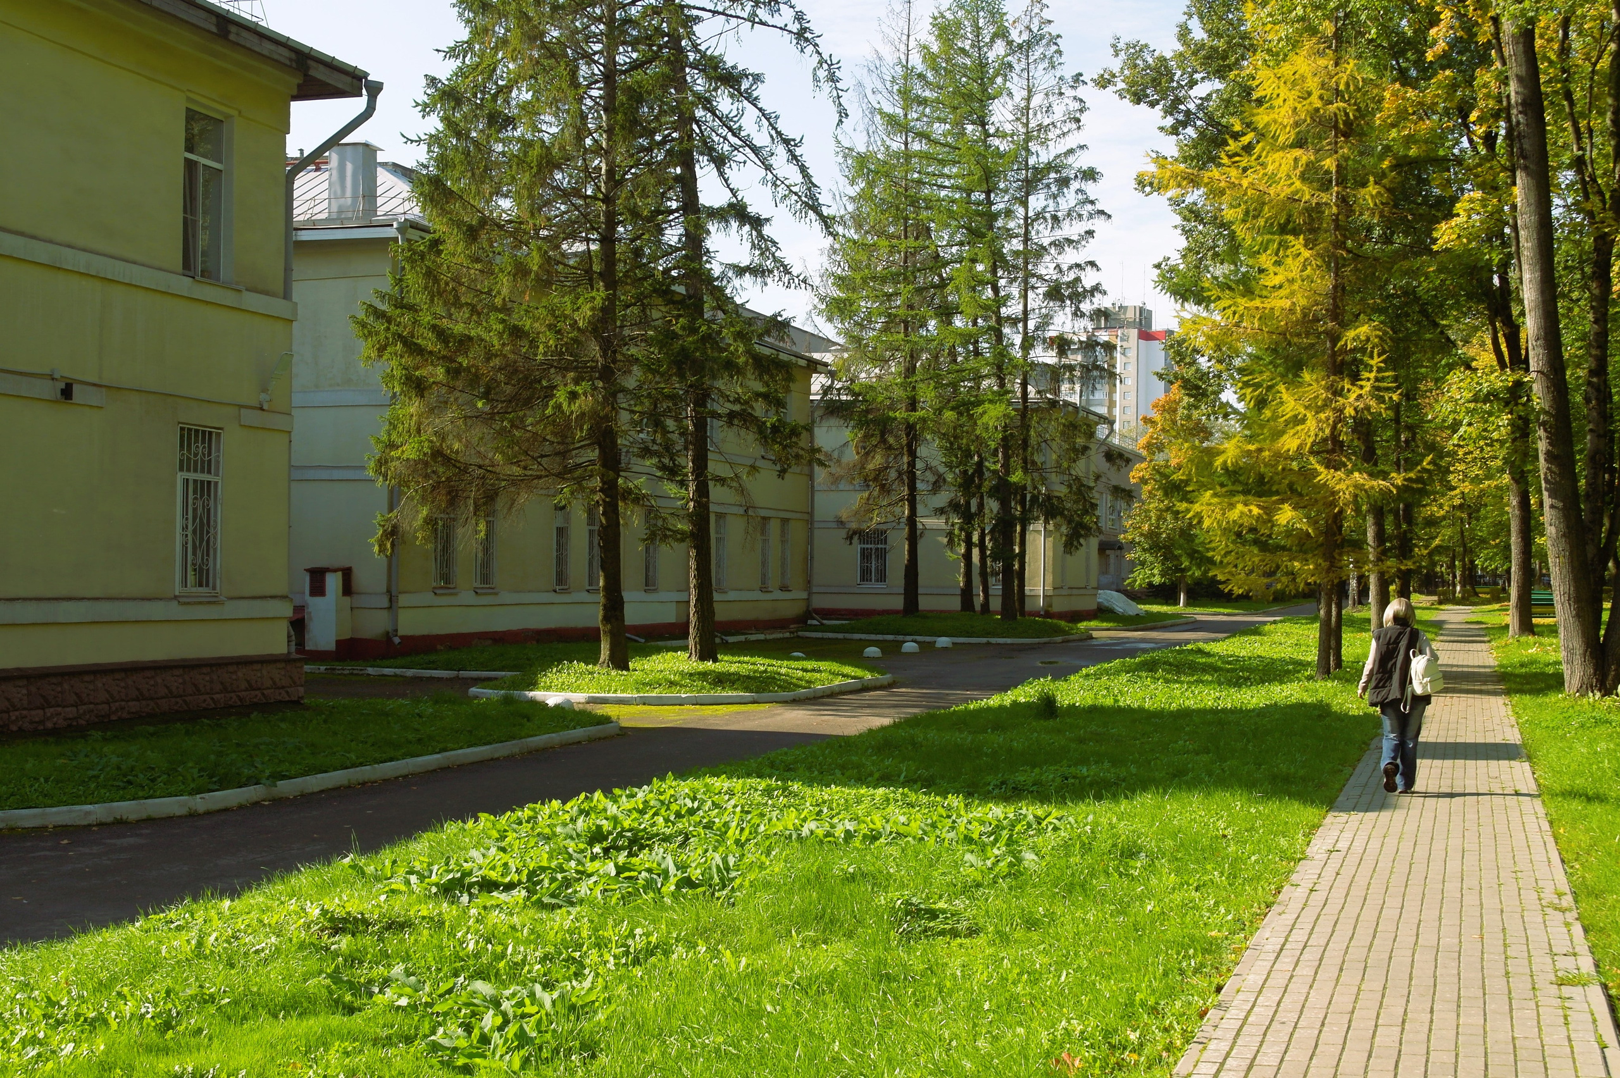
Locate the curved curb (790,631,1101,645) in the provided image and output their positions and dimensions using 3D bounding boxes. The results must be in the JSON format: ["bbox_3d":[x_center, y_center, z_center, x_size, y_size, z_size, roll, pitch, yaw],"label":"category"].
[{"bbox_3d":[5.077,3.177,65.837,10.373,0.150,4.846,1,-1,-14],"label":"curved curb"}]

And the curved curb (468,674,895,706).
[{"bbox_3d":[-0.951,2.546,34.649,9.237,0.150,3.588,1,-1,-39],"label":"curved curb"}]

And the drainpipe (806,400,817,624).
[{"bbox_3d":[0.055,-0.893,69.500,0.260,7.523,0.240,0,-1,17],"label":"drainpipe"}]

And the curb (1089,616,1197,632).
[{"bbox_3d":[15.017,3.624,88.190,1.870,0.150,19.908,0,-1,23],"label":"curb"}]

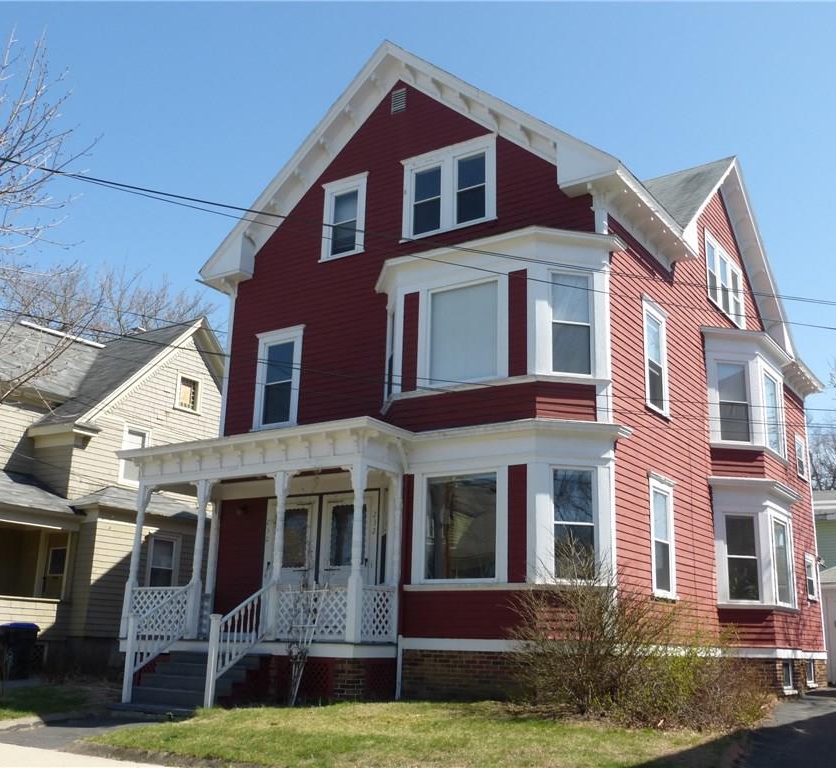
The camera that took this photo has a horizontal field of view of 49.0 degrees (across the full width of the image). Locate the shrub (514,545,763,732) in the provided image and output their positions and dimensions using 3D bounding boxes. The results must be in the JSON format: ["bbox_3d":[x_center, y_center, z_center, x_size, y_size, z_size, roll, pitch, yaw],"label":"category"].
[{"bbox_3d":[2.926,3.334,12.283,2.457,2.059,3.276,-9,-19,33],"label":"shrub"}]

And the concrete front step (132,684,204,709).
[{"bbox_3d":[-3.497,4.496,13.127,1.498,0.175,0.339,-9,-19,33],"label":"concrete front step"}]

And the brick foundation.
[{"bbox_3d":[0.678,4.185,13.177,2.059,0.661,0.234,-9,-19,33],"label":"brick foundation"}]

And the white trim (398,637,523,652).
[{"bbox_3d":[0.604,3.759,13.197,2.024,0.164,0.070,-9,-19,33],"label":"white trim"}]

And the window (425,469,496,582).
[{"bbox_3d":[0.564,1.943,12.542,1.203,1.468,0.120,-9,-18,34],"label":"window"}]

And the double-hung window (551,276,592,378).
[{"bbox_3d":[2.335,-0.926,13.932,0.658,1.645,0.117,5,-16,-10],"label":"double-hung window"}]

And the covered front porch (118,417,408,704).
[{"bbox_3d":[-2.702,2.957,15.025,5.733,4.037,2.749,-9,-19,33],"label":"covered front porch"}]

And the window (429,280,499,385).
[{"bbox_3d":[0.736,-0.810,14.533,1.264,1.591,0.117,-9,-19,33],"label":"window"}]

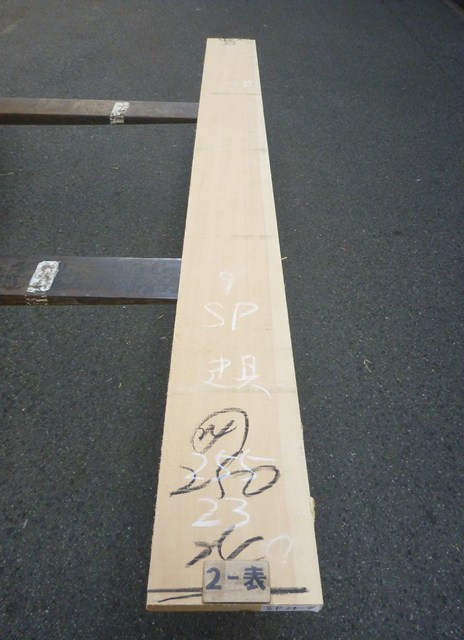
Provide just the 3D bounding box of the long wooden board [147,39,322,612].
[{"bbox_3d":[0.001,-0.479,1.590,0.231,0.025,2.500,1,44,-1],"label":"long wooden board"}]

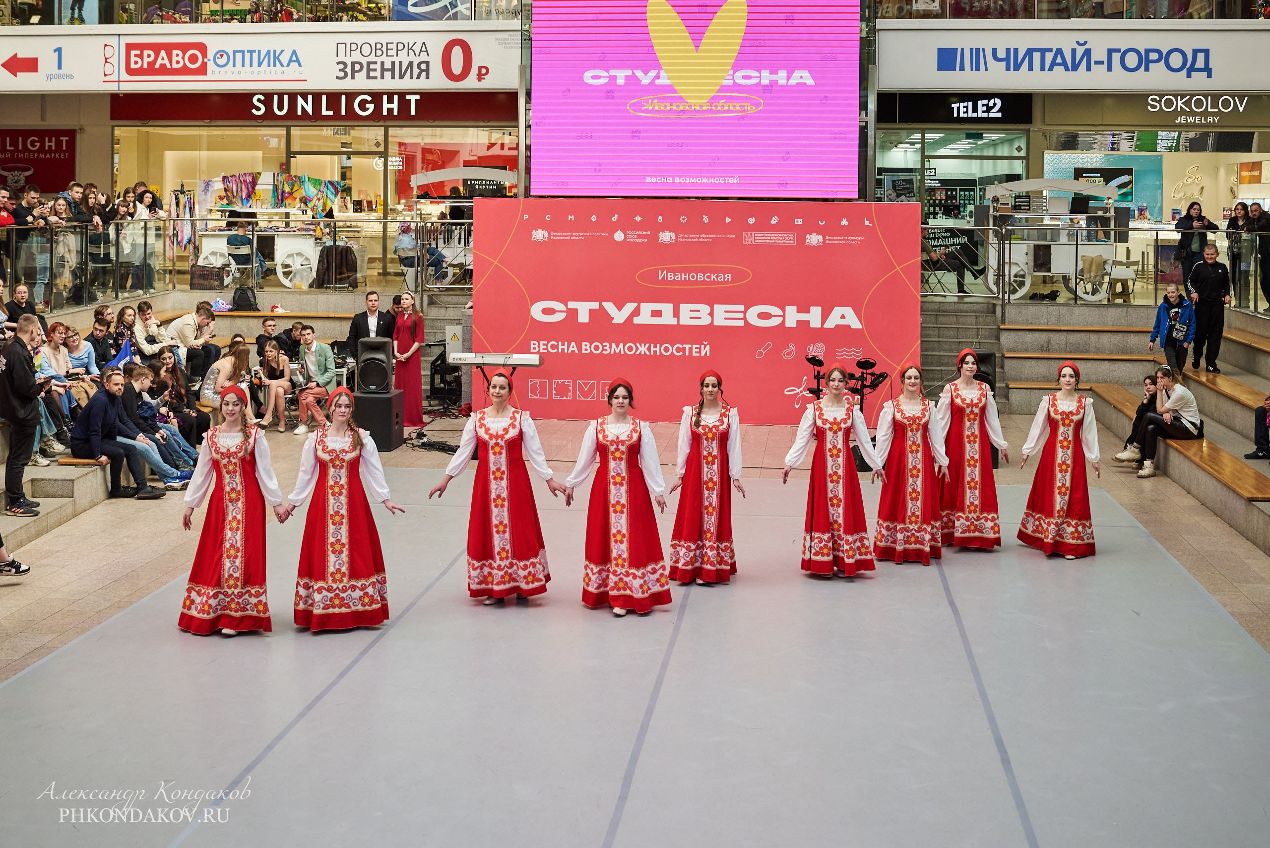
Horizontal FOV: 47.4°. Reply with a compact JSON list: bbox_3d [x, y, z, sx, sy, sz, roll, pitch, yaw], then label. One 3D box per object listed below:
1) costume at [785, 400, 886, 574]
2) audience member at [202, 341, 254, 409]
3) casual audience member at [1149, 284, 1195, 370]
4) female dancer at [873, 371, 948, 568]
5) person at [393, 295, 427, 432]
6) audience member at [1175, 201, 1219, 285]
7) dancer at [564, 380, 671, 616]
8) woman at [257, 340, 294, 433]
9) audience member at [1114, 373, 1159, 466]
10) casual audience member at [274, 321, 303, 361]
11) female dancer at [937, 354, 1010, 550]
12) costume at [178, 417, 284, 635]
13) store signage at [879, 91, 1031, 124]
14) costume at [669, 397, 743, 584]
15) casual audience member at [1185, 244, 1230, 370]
[{"bbox_3d":[1.620,0.473,11.618,0.780,1.440,0.500,2,9,9],"label":"costume"},{"bbox_3d":[-5.016,-0.429,17.991,0.760,1.220,0.500,-5,10,-31],"label":"audience member"},{"bbox_3d":[6.718,-0.961,18.055,0.580,1.560,0.420,5,10,26],"label":"casual audience member"},{"bbox_3d":[2.316,0.316,11.995,0.620,1.660,0.500,2,9,11],"label":"female dancer"},{"bbox_3d":[-2.909,-0.835,18.700,0.361,1.766,0.420,2,7,11],"label":"person"},{"bbox_3d":[8.810,-2.666,22.649,0.600,1.630,0.420,2,9,10],"label":"audience member"},{"bbox_3d":[-0.122,0.506,10.680,0.800,1.700,0.560,1,9,3],"label":"dancer"},{"bbox_3d":[-4.669,-0.533,18.850,0.470,1.160,0.800,2,9,11],"label":"woman"},{"bbox_3d":[5.848,-0.048,16.504,0.780,1.040,0.430,-1,9,-5],"label":"audience member"},{"bbox_3d":[-4.998,-0.866,20.827,0.520,1.200,0.750,-4,10,-28],"label":"casual audience member"},{"bbox_3d":[2.948,0.203,12.700,0.650,1.700,0.550,0,9,1],"label":"female dancer"},{"bbox_3d":[-2.786,0.714,10.107,0.700,1.420,0.500,-1,9,-6],"label":"costume"},{"bbox_3d":[5.424,-5.417,24.600,2.600,0.580,0.150,2,9,7],"label":"store signage"},{"bbox_3d":[0.556,0.519,11.370,0.558,1.430,0.500,1,7,3],"label":"costume"},{"bbox_3d":[7.640,-1.550,19.300,0.506,1.715,0.450,3,7,18],"label":"casual audience member"}]

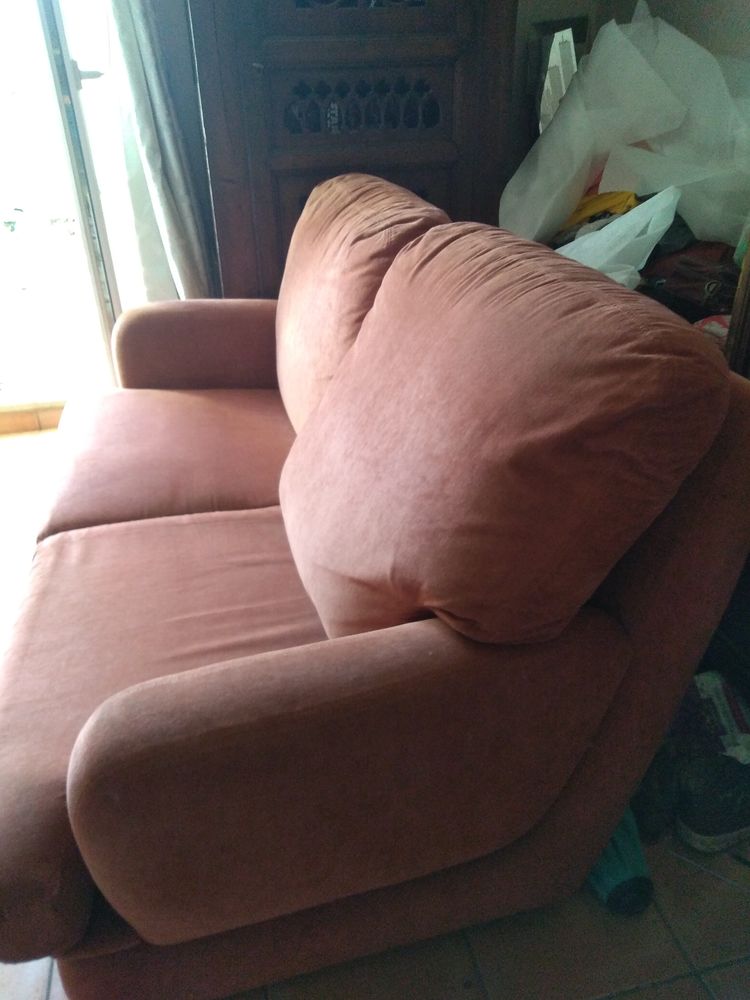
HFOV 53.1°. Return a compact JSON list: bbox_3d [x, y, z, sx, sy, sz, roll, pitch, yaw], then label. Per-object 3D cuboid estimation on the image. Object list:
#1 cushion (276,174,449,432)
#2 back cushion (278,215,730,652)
[{"bbox_3d":[-0.052,-0.418,1.728,0.270,0.590,0.660,9,26,-22],"label":"cushion"},{"bbox_3d":[0.110,-0.087,1.090,0.275,0.590,0.660,20,21,-26],"label":"back cushion"}]

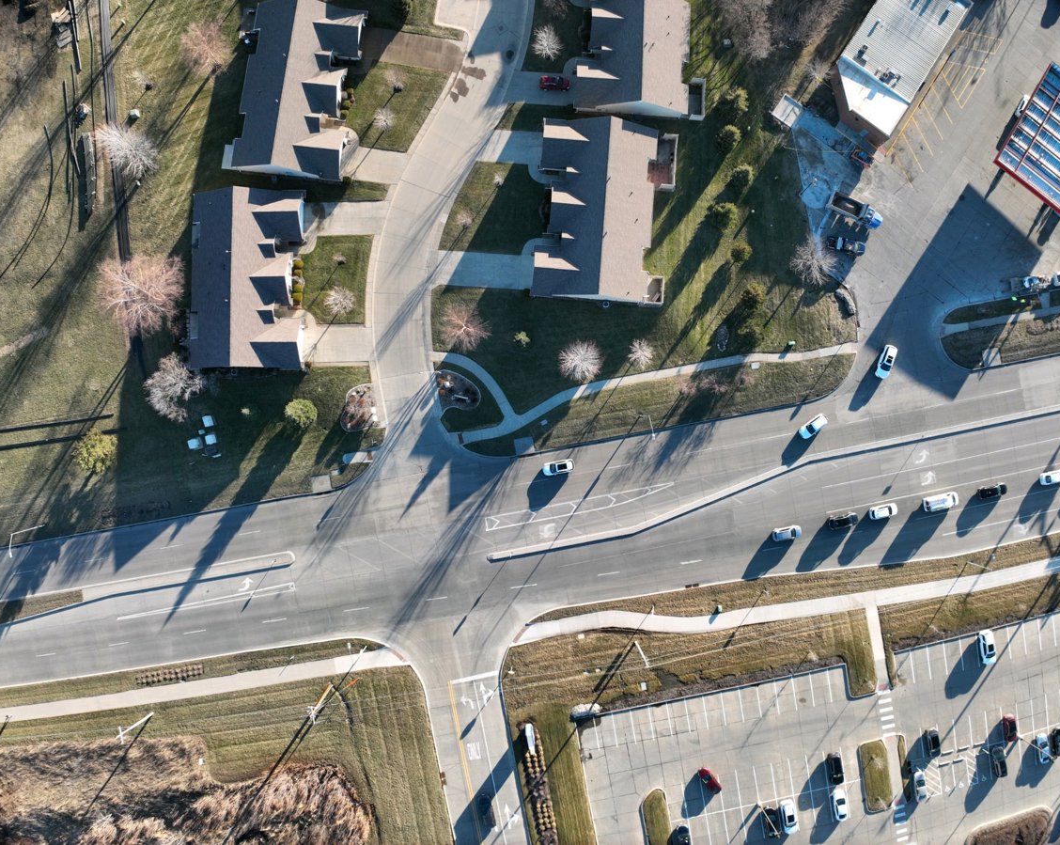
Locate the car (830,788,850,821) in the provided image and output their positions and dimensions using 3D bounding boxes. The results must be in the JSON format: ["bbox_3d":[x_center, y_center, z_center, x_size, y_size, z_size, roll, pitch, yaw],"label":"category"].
[{"bbox_3d":[45.132,55.526,113.746,1.800,1.450,4.600,-8,90,0],"label":"car"}]

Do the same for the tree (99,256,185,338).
[{"bbox_3d":[-55.857,-18.184,113.552,11.500,11.000,11.600,0,90,-1],"label":"tree"}]

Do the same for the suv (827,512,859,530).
[{"bbox_3d":[45.345,14.320,113.425,4.600,1.600,1.850,-11,90,0],"label":"suv"}]

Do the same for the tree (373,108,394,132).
[{"bbox_3d":[-20.968,-43.075,111.431,2.800,4.500,2.800,0,90,0],"label":"tree"}]

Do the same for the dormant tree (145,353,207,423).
[{"bbox_3d":[-49.110,-4.730,109.350,8.200,8.300,9.200,0,90,0],"label":"dormant tree"}]

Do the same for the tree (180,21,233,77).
[{"bbox_3d":[-44.790,-51.890,109.250,6.900,8.500,6.900,0,90,0],"label":"tree"}]

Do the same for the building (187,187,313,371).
[{"bbox_3d":[-39.670,-20.030,110.350,16.700,6.300,25.600,1,90,0],"label":"building"}]

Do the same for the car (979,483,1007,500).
[{"bbox_3d":[66.650,9.960,112.660,4.700,1.680,1.880,-13,90,0],"label":"car"}]

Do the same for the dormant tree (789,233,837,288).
[{"bbox_3d":[39.786,-22.716,110.486,6.200,7.000,6.200,0,90,0],"label":"dormant tree"}]

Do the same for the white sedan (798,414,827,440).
[{"bbox_3d":[41.033,0.682,113.380,4.500,1.500,1.820,-36,90,0],"label":"white sedan"}]

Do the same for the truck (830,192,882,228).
[{"bbox_3d":[49.200,-31.970,118.539,8.400,3.000,2.500,22,90,0],"label":"truck"}]

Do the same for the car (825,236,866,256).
[{"bbox_3d":[48.144,-26.770,119.064,5.500,1.900,2.000,13,90,0],"label":"car"}]

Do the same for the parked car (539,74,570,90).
[{"bbox_3d":[3.597,-49.070,112.894,4.500,1.650,1.850,2,90,0],"label":"parked car"}]

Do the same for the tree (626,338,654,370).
[{"bbox_3d":[16.436,-10.283,117.029,4.000,5.300,4.200,0,90,-1],"label":"tree"}]

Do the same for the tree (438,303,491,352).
[{"bbox_3d":[-9.190,-13.490,110.000,6.600,7.000,7.100,0,90,0],"label":"tree"}]

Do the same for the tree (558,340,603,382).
[{"bbox_3d":[7.160,-8.670,110.250,6.100,6.500,6.200,0,90,0],"label":"tree"}]

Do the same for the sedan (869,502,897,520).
[{"bbox_3d":[51.050,12.880,112.770,4.650,1.470,1.830,-13,90,0],"label":"sedan"}]

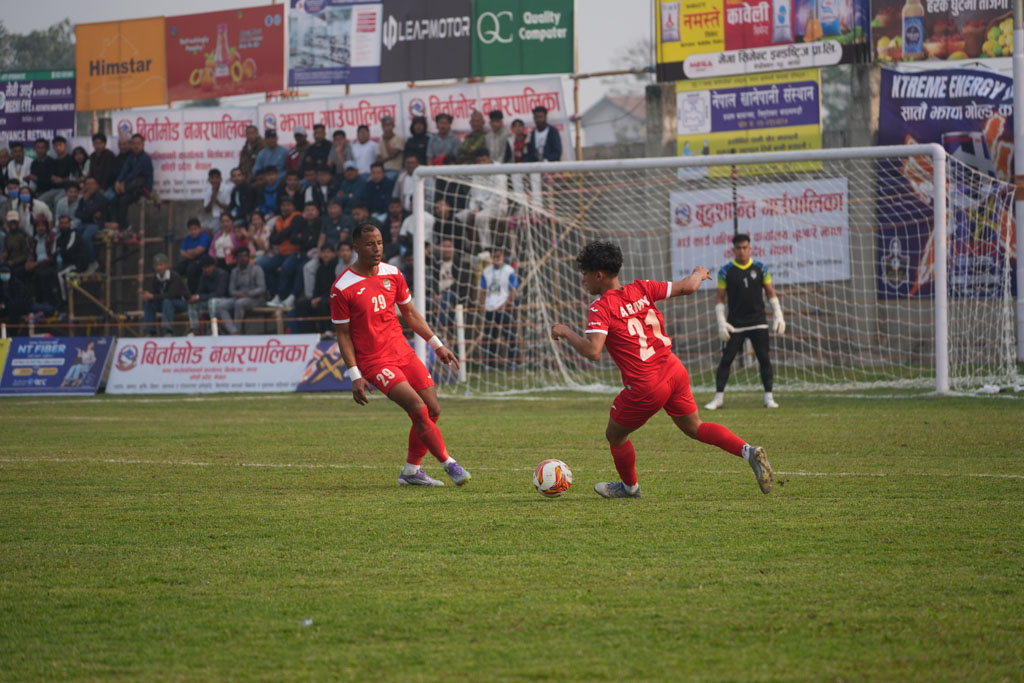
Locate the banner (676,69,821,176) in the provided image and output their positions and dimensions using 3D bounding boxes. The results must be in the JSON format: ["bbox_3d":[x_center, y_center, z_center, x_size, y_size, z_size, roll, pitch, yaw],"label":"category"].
[{"bbox_3d":[3.196,-2.920,73.500,0.050,1.330,2.650,-2,1,-42],"label":"banner"}]

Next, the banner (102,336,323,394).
[{"bbox_3d":[-3.649,0.282,66.000,3.500,0.740,0.060,0,-21,44],"label":"banner"}]

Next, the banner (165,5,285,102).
[{"bbox_3d":[-4.111,-4.125,78.500,0.060,1.250,2.500,-2,1,-42],"label":"banner"}]

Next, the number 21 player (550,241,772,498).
[{"bbox_3d":[0.854,0.161,31.400,1.150,1.480,0.780,-1,1,35],"label":"number 21 player"}]

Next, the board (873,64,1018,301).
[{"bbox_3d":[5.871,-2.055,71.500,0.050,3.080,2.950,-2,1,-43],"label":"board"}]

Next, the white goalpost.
[{"bbox_3d":[2.170,-0.714,58.272,7.560,2.560,1.600,0,1,44],"label":"white goalpost"}]

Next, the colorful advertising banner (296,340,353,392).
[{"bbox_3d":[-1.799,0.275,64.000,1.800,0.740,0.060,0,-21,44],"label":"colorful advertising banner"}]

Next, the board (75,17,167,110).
[{"bbox_3d":[-5.691,-4.025,79.500,0.060,1.250,1.950,-2,1,-42],"label":"board"}]

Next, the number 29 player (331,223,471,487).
[{"bbox_3d":[-0.682,0.079,33.400,0.800,1.610,0.580,-1,1,-25],"label":"number 29 player"}]

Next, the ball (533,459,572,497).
[{"bbox_3d":[0.232,0.777,31.100,0.220,0.220,0.220,-1,1,0],"label":"ball"}]

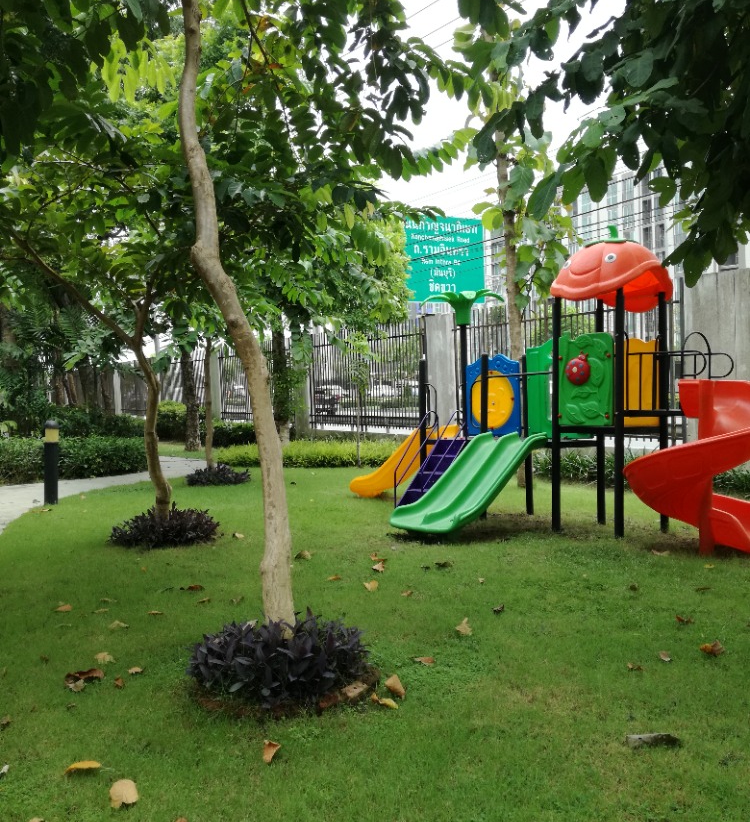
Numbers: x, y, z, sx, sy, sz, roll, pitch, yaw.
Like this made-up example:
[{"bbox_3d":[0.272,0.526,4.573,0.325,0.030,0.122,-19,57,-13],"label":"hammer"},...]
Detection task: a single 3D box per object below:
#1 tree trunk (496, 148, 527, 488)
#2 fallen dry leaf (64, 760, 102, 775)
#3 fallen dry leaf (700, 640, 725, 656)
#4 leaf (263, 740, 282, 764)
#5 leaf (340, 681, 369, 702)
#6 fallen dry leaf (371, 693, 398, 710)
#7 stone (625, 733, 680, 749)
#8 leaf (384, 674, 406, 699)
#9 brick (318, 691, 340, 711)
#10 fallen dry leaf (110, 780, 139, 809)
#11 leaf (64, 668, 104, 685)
[{"bbox_3d":[2.328,-1.594,13.300,0.500,5.800,0.360,0,0,0],"label":"tree trunk"},{"bbox_3d":[-1.042,1.270,2.778,0.125,0.030,0.050,0,1,0],"label":"fallen dry leaf"},{"bbox_3d":[1.904,1.334,4.400,0.135,0.050,0.110,0,0,0],"label":"fallen dry leaf"},{"bbox_3d":[-0.379,1.260,2.885,0.070,0.040,0.100,0,1,-9],"label":"leaf"},{"bbox_3d":[-0.091,1.247,3.468,0.125,0.045,0.080,-1,1,-32],"label":"leaf"},{"bbox_3d":[0.044,1.352,3.630,0.130,0.035,0.100,0,0,0],"label":"fallen dry leaf"},{"bbox_3d":[1.139,1.356,3.200,0.230,0.040,0.100,0,0,0],"label":"stone"},{"bbox_3d":[0.099,1.332,3.770,0.115,0.060,0.130,0,0,0],"label":"leaf"},{"bbox_3d":[-0.205,1.308,3.515,0.110,0.050,0.060,-4,3,-37],"label":"brick"},{"bbox_3d":[-0.890,1.358,2.770,0.105,0.045,0.110,0,0,0],"label":"fallen dry leaf"},{"bbox_3d":[-1.460,1.334,3.920,0.200,0.050,0.120,0,0,0],"label":"leaf"}]

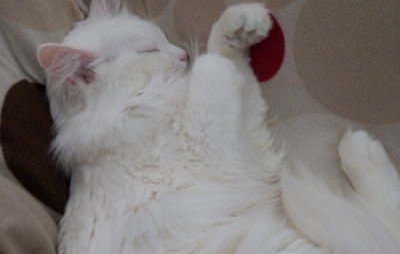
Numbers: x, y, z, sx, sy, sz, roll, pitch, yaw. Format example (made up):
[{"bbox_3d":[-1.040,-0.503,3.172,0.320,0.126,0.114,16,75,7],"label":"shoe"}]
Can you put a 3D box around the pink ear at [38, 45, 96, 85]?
[{"bbox_3d":[-0.144,-0.068,0.460,0.056,0.038,0.025,20,25,15],"label":"pink ear"}]

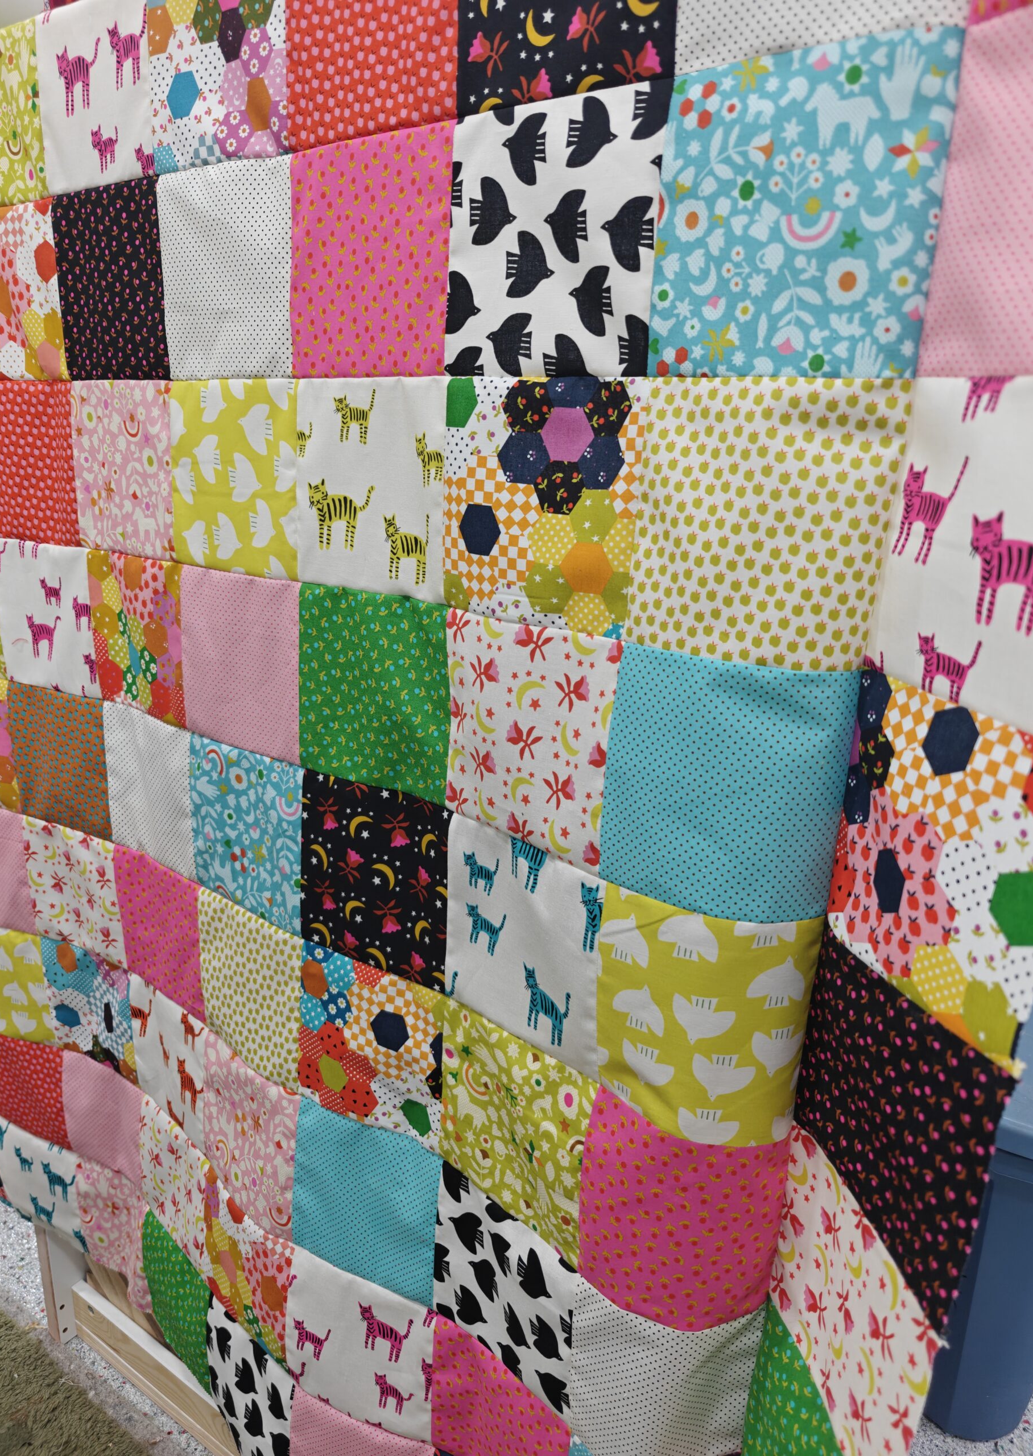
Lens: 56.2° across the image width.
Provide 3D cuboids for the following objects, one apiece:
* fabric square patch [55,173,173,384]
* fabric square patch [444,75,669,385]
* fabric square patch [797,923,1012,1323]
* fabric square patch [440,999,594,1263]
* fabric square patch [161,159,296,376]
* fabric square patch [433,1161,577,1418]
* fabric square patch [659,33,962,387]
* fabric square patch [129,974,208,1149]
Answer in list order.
[{"bbox_3d":[-0.263,-0.286,0.626,0.114,0.115,0.010,12,20,33],"label":"fabric square patch"},{"bbox_3d":[0.015,-0.225,0.449,0.116,0.117,0.010,14,18,34],"label":"fabric square patch"},{"bbox_3d":[0.143,0.147,0.378,0.014,0.122,0.115,-1,20,-11],"label":"fabric square patch"},{"bbox_3d":[-0.004,0.234,0.572,0.115,0.117,0.010,15,19,38],"label":"fabric square patch"},{"bbox_3d":[-0.174,-0.270,0.577,0.117,0.117,0.010,13,19,33],"label":"fabric square patch"},{"bbox_3d":[-0.009,0.347,0.602,0.114,0.116,0.010,14,18,37],"label":"fabric square patch"},{"bbox_3d":[0.105,-0.195,0.373,0.113,0.116,0.010,13,17,34],"label":"fabric square patch"},{"bbox_3d":[-0.277,0.266,0.770,0.113,0.116,0.014,14,18,40],"label":"fabric square patch"}]

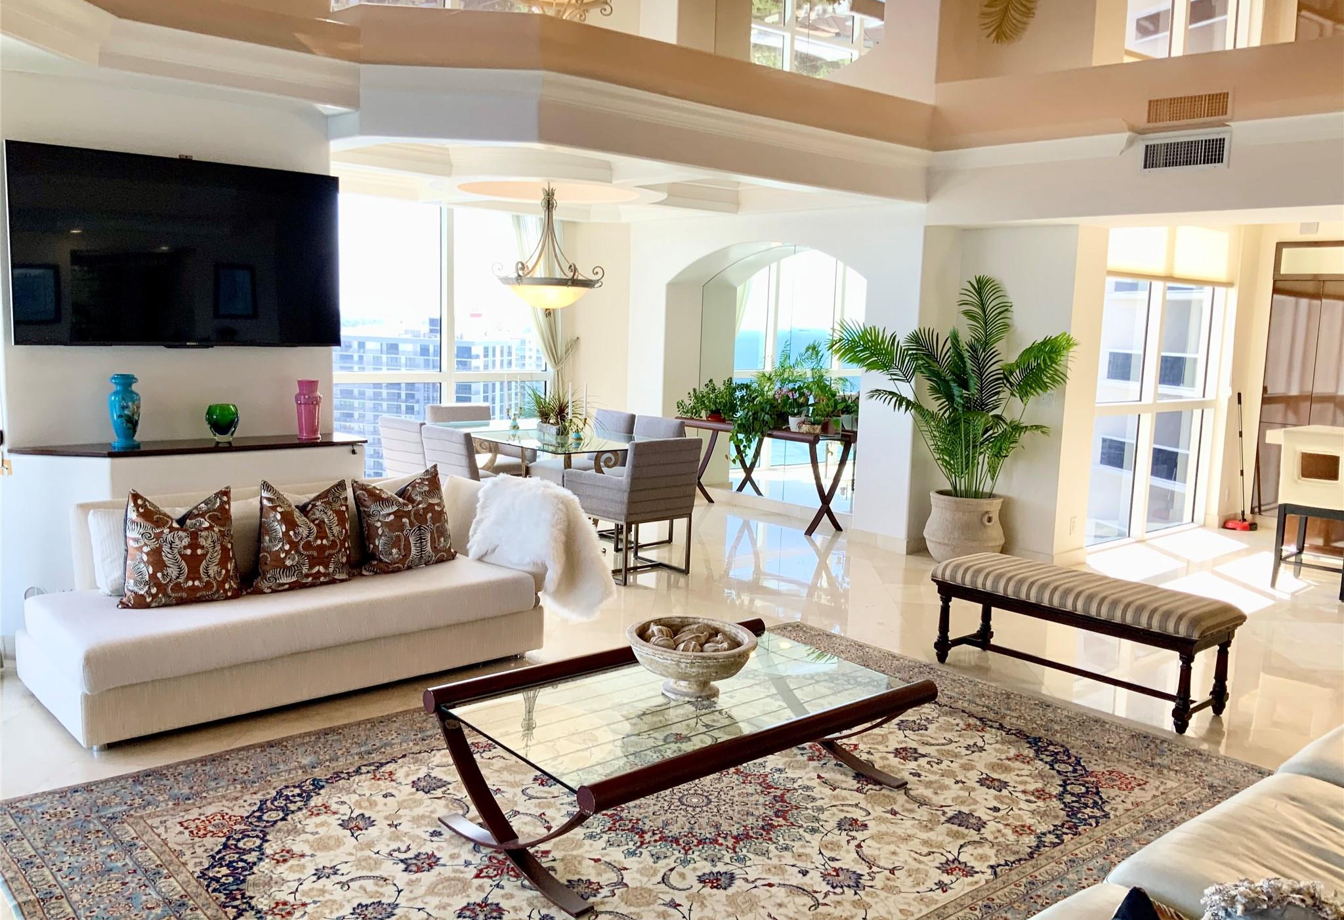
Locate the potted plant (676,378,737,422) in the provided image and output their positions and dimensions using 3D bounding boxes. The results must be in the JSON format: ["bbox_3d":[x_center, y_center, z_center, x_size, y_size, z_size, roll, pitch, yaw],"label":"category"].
[{"bbox_3d":[0.317,-0.489,9.203,0.367,0.357,0.408,-5,10,-43],"label":"potted plant"}]

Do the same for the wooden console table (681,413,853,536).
[{"bbox_3d":[0.689,0.089,9.089,0.416,0.777,1.649,-4,9,-40],"label":"wooden console table"}]

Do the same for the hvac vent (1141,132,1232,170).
[{"bbox_3d":[2.879,-1.740,6.338,0.031,0.207,0.510,-4,9,-40],"label":"hvac vent"}]

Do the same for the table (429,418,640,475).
[{"bbox_3d":[-0.902,0.194,7.929,0.989,0.750,1.962,-4,9,-40],"label":"table"}]

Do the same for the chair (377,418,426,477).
[{"bbox_3d":[-1.568,0.144,7.526,0.663,0.836,0.520,-5,10,-43],"label":"chair"}]

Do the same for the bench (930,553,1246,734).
[{"bbox_3d":[1.759,0.745,4.902,0.449,0.500,1.193,-5,10,-43],"label":"bench"}]

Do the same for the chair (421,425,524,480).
[{"bbox_3d":[-1.162,0.215,7.052,0.663,0.836,0.530,-5,10,-43],"label":"chair"}]

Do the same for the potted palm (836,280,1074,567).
[{"bbox_3d":[1.878,-0.262,7.515,1.539,1.939,1.193,4,7,14],"label":"potted palm"}]

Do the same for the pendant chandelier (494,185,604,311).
[{"bbox_3d":[-0.791,-1.362,7.273,0.694,0.816,0.694,2,7,0],"label":"pendant chandelier"}]

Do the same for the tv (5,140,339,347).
[{"bbox_3d":[-2.172,-0.926,5.061,1.438,0.823,0.061,-5,10,-43],"label":"tv"}]

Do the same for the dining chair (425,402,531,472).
[{"bbox_3d":[-1.405,0.067,8.176,0.530,0.841,0.663,-5,10,-43],"label":"dining chair"}]

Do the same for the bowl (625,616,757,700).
[{"bbox_3d":[0.067,0.669,3.721,0.432,0.196,0.432,2,7,0],"label":"bowl"}]

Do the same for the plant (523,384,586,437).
[{"bbox_3d":[-0.826,-0.351,7.891,0.345,0.353,0.393,-4,9,-40],"label":"plant"}]

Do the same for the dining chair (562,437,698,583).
[{"bbox_3d":[-0.255,0.263,6.885,0.551,0.841,0.653,-5,10,-43],"label":"dining chair"}]

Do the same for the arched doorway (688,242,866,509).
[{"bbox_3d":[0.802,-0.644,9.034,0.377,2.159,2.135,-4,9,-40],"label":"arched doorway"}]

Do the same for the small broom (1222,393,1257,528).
[{"bbox_3d":[4.695,0.015,9.324,0.298,1.130,0.267,5,8,27],"label":"small broom"}]

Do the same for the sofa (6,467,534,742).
[{"bbox_3d":[-1.550,0.529,4.821,2.060,0.734,0.928,-5,10,-43],"label":"sofa"}]

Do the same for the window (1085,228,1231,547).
[{"bbox_3d":[3.835,-0.603,8.778,2.025,2.433,0.110,-4,9,-40],"label":"window"}]

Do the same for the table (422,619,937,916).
[{"bbox_3d":[0.050,0.923,3.661,1.468,0.394,0.942,-4,9,-40],"label":"table"}]

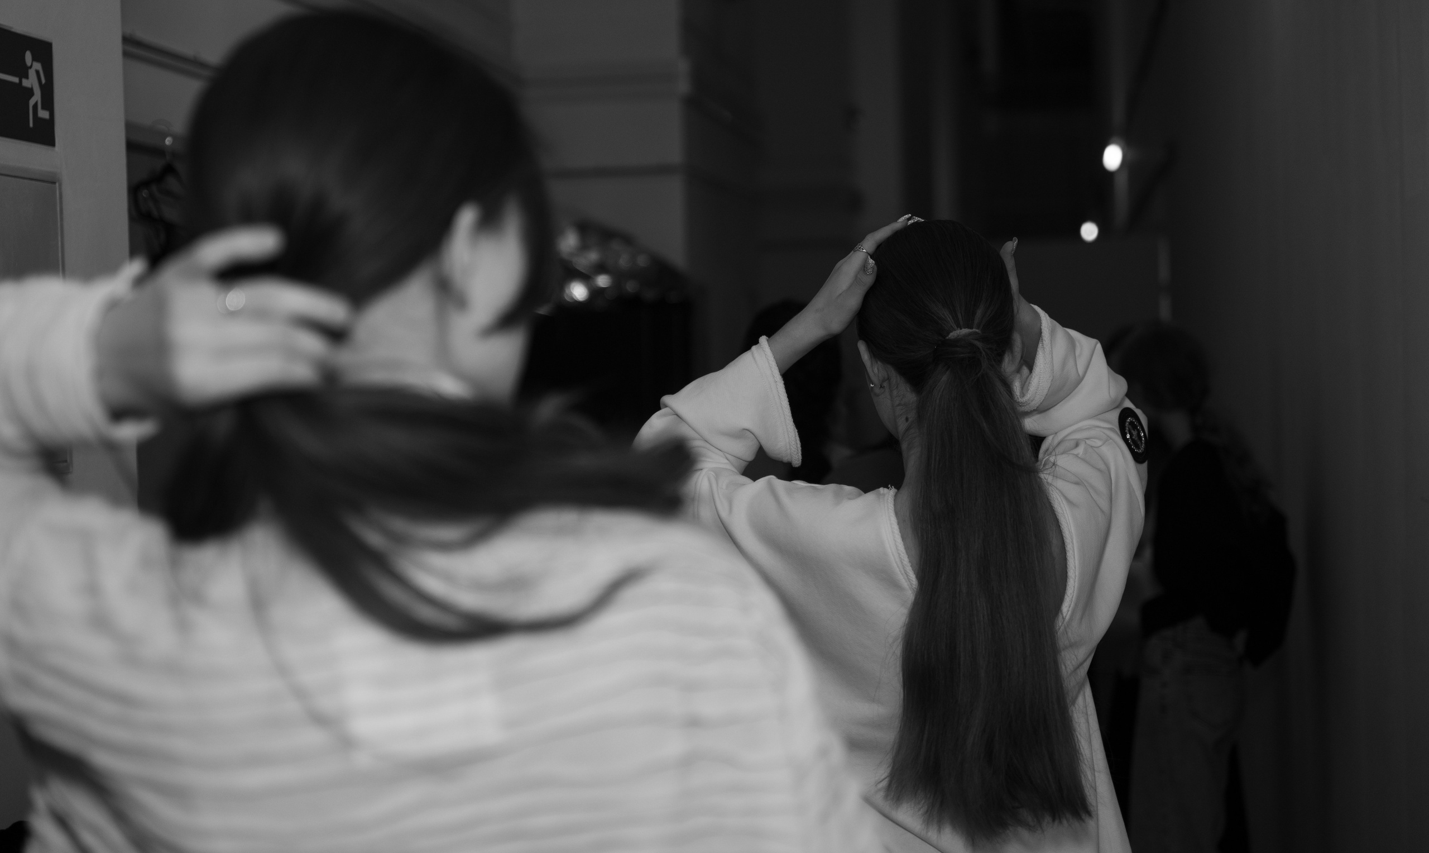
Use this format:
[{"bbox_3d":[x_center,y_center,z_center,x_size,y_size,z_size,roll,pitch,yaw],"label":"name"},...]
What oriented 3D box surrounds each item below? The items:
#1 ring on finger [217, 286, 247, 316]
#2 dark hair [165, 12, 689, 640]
[{"bbox_3d":[-0.268,-0.069,1.280,0.005,0.020,0.020,6,-16,-12],"label":"ring on finger"},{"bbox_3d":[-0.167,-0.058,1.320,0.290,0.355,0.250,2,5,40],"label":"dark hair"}]

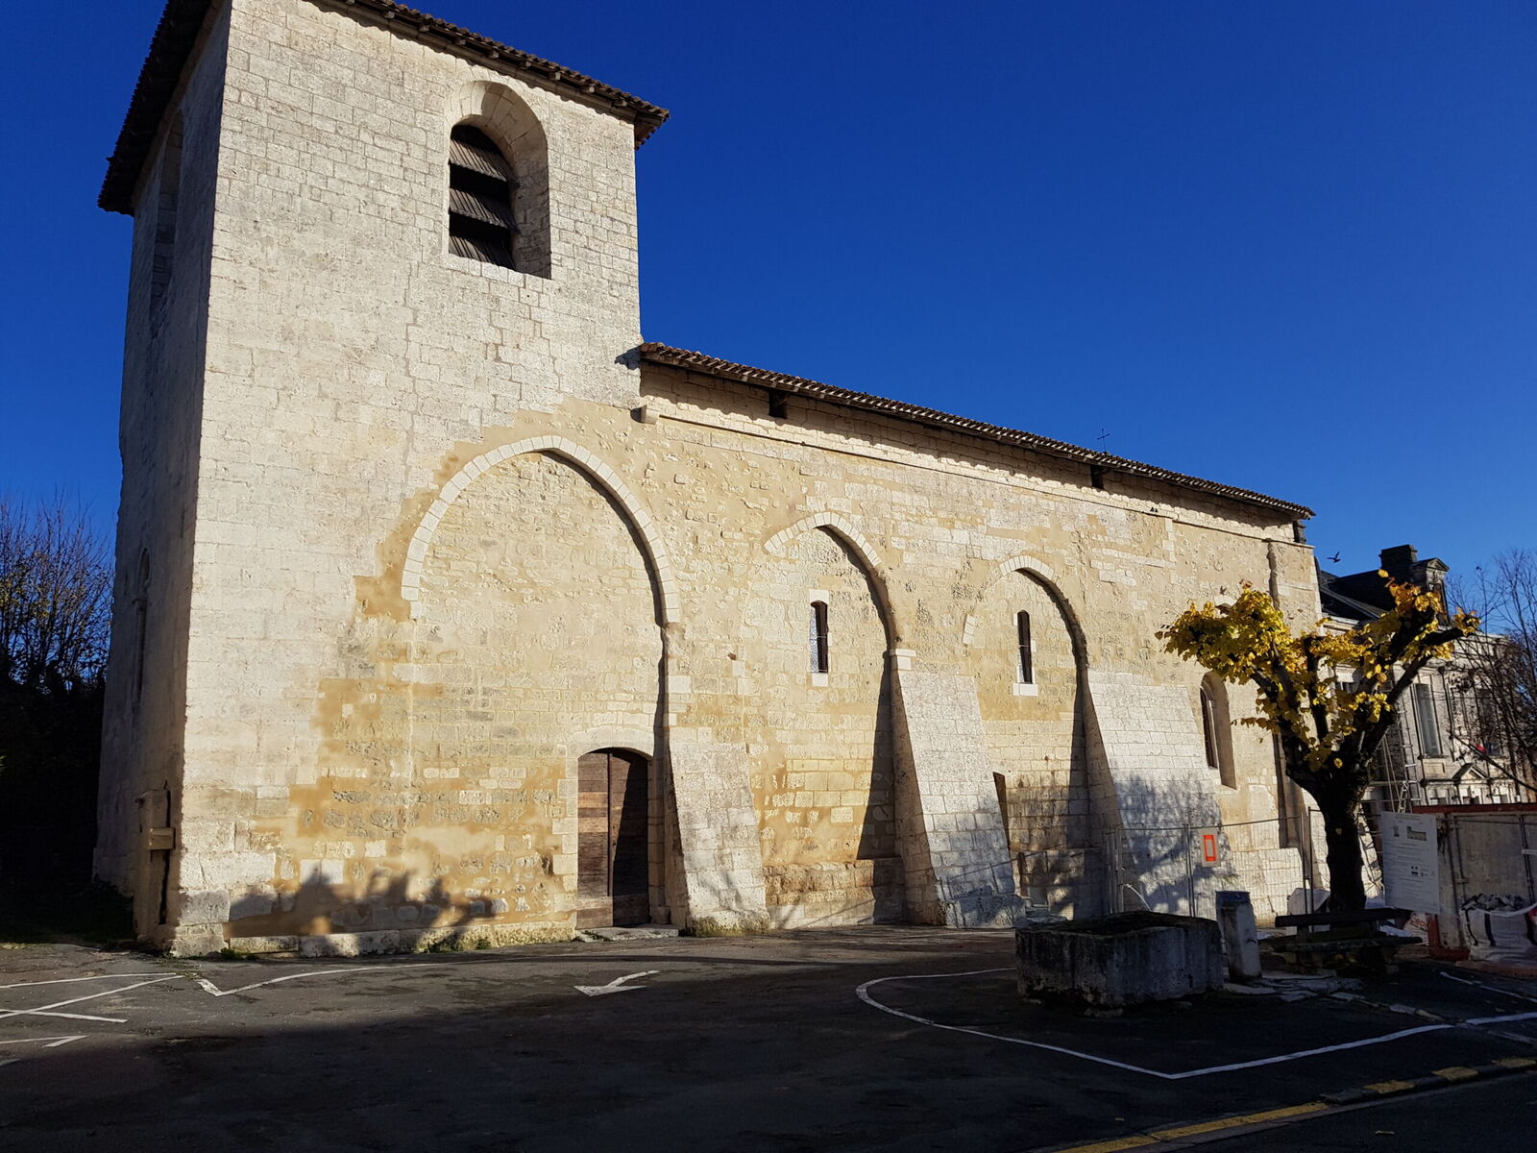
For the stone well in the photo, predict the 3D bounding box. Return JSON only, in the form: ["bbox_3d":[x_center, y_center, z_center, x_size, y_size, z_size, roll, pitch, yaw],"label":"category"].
[{"bbox_3d":[3.614,3.876,11.743,1.881,0.644,1.060,6,-13,-34],"label":"stone well"}]

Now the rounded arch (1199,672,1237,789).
[{"bbox_3d":[9.339,3.243,24.204,1.048,2.282,0.400,6,-13,-34],"label":"rounded arch"}]

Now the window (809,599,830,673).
[{"bbox_3d":[0.758,0.982,18.572,0.421,1.203,0.250,6,-13,-34],"label":"window"}]

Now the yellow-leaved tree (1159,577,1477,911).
[{"bbox_3d":[6.977,2.382,14.407,3.750,4.816,3.500,-6,-12,24],"label":"yellow-leaved tree"}]

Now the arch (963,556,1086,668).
[{"bbox_3d":[4.557,0.634,21.175,3.135,1.984,0.350,6,-13,-34],"label":"arch"}]

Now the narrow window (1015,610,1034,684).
[{"bbox_3d":[4.649,1.313,21.285,0.391,1.367,0.250,6,-13,-34],"label":"narrow window"}]

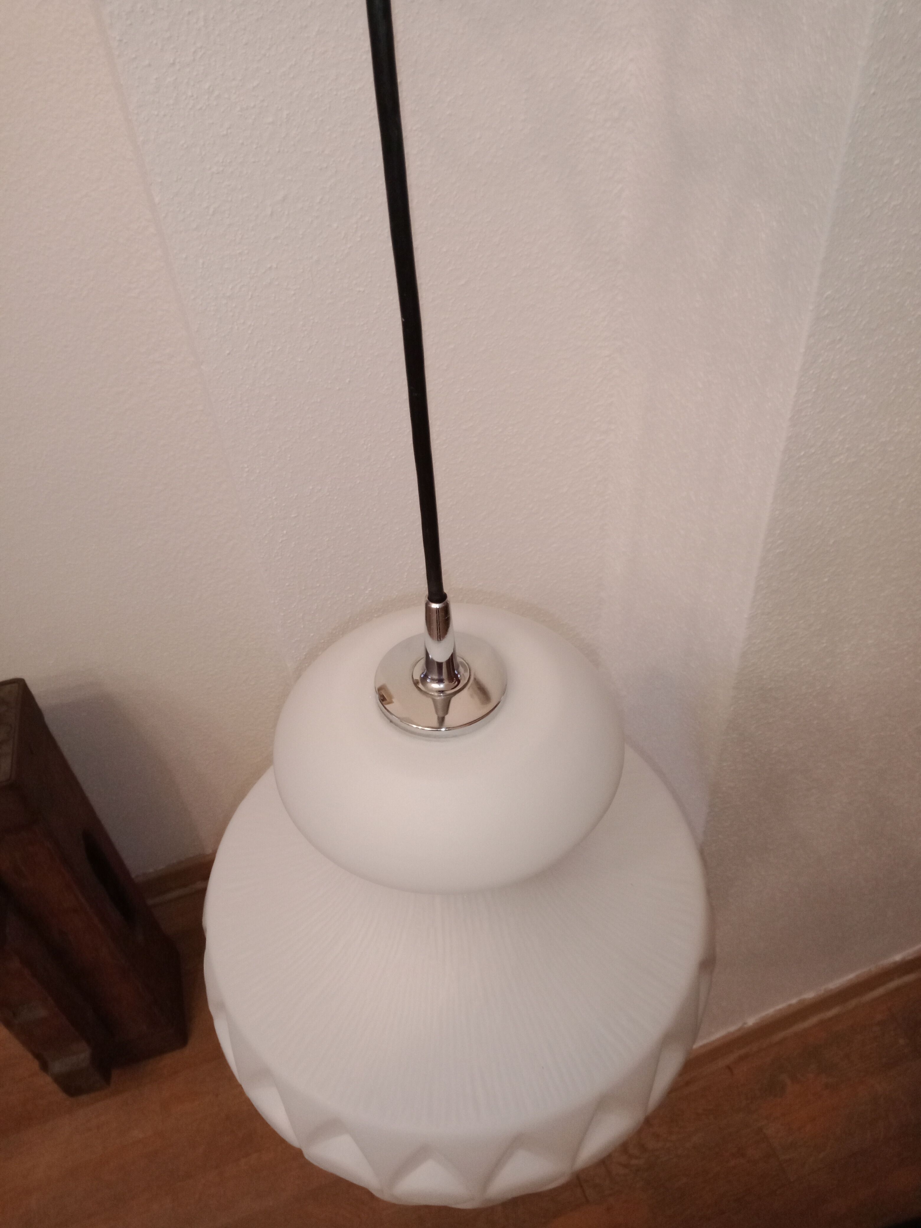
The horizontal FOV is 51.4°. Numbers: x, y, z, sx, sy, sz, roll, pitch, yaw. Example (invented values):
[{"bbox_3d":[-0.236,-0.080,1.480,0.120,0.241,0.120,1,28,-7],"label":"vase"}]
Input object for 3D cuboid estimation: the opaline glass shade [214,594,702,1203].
[{"bbox_3d":[-0.002,0.130,0.513,0.281,0.265,0.281,-4,43,0],"label":"opaline glass shade"}]

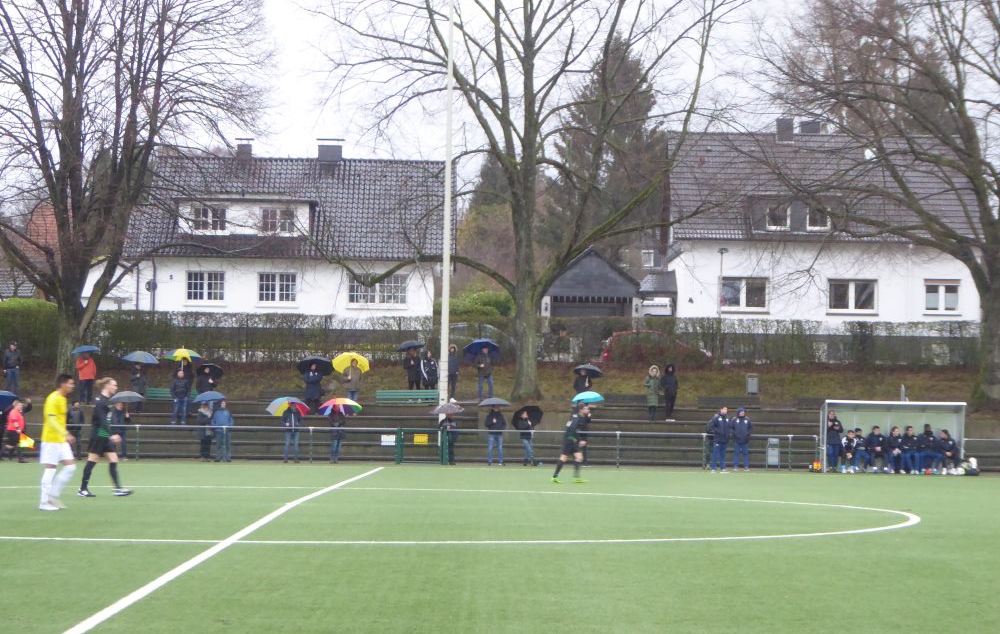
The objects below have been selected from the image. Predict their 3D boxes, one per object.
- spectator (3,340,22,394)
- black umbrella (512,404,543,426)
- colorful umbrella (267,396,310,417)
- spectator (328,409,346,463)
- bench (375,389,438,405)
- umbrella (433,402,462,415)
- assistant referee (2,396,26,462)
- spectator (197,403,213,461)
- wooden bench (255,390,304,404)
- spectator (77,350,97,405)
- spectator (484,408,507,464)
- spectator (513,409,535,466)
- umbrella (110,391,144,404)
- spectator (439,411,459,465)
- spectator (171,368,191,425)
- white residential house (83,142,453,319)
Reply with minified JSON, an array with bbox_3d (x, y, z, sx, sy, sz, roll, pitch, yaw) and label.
[{"bbox_3d":[-15.477,1.690,77.000,0.540,1.825,0.360,1,-2,-10],"label":"spectator"},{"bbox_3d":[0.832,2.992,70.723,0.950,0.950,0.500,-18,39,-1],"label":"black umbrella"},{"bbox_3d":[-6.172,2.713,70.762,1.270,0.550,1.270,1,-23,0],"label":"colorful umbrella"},{"bbox_3d":[-4.762,3.438,71.000,0.500,1.697,0.400,1,-2,-5],"label":"spectator"},{"bbox_3d":[-2.927,2.546,77.000,2.000,0.460,0.500,1,-2,0],"label":"bench"},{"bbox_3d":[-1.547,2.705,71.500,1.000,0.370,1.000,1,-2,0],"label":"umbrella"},{"bbox_3d":[-13.191,3.101,66.000,0.600,1.730,0.500,0,-2,25],"label":"assistant referee"},{"bbox_3d":[-8.631,3.362,71.000,0.520,1.720,0.420,1,-2,-9],"label":"spectator"},{"bbox_3d":[-6.640,2.559,77.000,2.030,0.460,0.500,1,-2,0],"label":"wooden bench"},{"bbox_3d":[-13.010,1.904,76.300,0.600,1.682,0.420,1,-2,-8],"label":"spectator"},{"bbox_3d":[-0.133,3.524,71.800,0.600,1.750,0.420,1,-2,0],"label":"spectator"},{"bbox_3d":[0.724,3.543,71.000,0.520,1.644,0.450,3,-3,-38],"label":"spectator"},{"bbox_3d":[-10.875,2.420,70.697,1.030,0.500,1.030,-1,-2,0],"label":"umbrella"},{"bbox_3d":[-1.522,3.513,71.700,0.580,1.710,0.420,1,-2,-11],"label":"spectator"},{"bbox_3d":[-10.007,2.527,76.000,0.570,1.760,0.380,1,-2,0],"label":"spectator"},{"bbox_3d":[-9.043,-3.309,102.300,14.500,7.800,9.800,1,-2,0],"label":"white residential house"}]

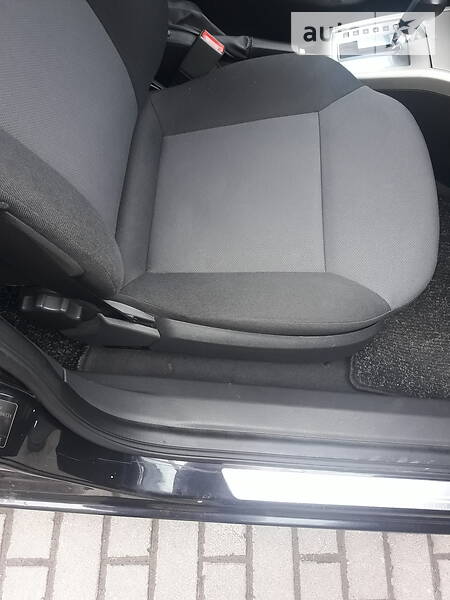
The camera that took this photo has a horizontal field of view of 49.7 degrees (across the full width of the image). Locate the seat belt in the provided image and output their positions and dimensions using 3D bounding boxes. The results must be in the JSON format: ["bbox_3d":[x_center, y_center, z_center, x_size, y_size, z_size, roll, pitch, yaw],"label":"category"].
[{"bbox_3d":[-0.043,-0.448,0.897,0.050,0.086,0.027,29,60,-22],"label":"seat belt"}]

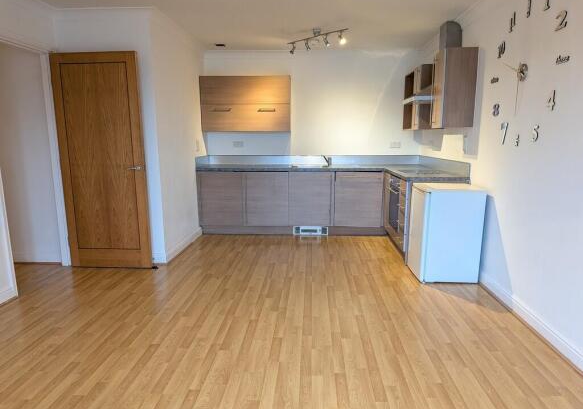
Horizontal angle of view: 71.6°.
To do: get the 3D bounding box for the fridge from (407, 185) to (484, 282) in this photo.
[{"bbox_3d":[1.446,0.253,3.807,0.510,0.845,0.510,0,10,3],"label":"fridge"}]

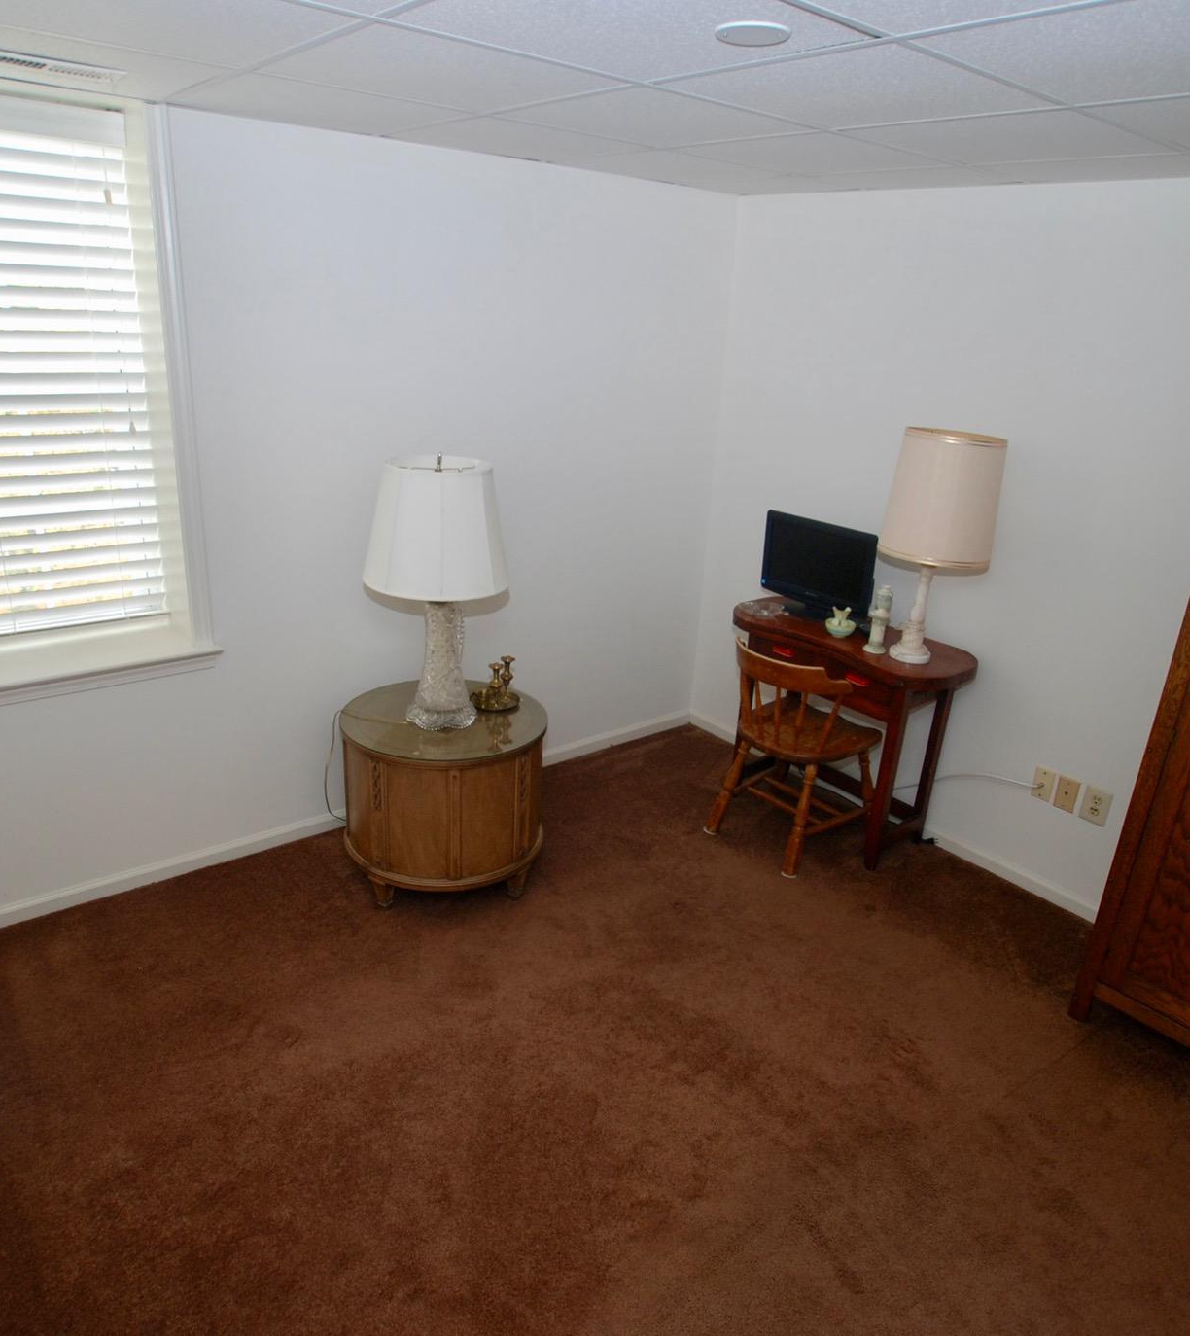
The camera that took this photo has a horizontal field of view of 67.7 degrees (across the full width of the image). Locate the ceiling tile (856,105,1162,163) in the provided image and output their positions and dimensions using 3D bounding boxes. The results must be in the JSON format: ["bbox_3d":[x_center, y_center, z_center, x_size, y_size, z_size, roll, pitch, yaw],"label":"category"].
[{"bbox_3d":[1.044,-1.340,2.244,0.600,0.025,0.600,-14,29,-36],"label":"ceiling tile"}]

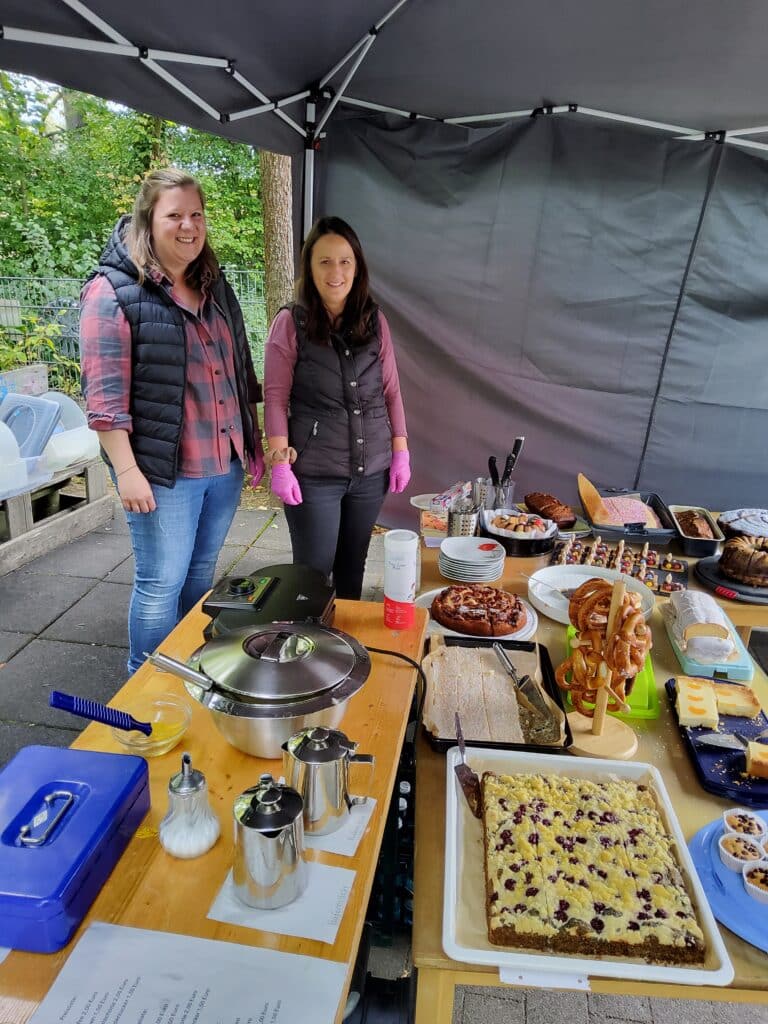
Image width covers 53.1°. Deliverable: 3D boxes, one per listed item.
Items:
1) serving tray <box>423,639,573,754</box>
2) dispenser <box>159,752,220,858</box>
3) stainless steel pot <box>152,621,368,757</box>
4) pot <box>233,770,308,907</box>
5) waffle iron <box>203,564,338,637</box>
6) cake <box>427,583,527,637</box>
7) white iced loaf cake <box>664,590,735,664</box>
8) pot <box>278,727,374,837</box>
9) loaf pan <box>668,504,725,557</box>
[{"bbox_3d":[0.229,0.385,1.652,0.290,0.040,0.400,4,20,4],"label":"serving tray"},{"bbox_3d":[-0.249,0.364,0.979,0.074,0.137,0.074,-2,21,-12],"label":"dispenser"},{"bbox_3d":[-0.184,0.268,1.218,0.328,0.158,0.296,5,20,8],"label":"stainless steel pot"},{"bbox_3d":[-0.141,0.386,0.939,0.090,0.132,0.125,-2,21,-12],"label":"pot"},{"bbox_3d":[-0.217,0.195,1.487,0.242,0.108,0.238,5,20,8],"label":"waffle iron"},{"bbox_3d":[0.246,0.249,1.990,0.250,0.048,0.250,4,20,4],"label":"cake"},{"bbox_3d":[0.785,0.272,1.917,0.119,0.072,0.292,5,20,7],"label":"white iced loaf cake"},{"bbox_3d":[-0.074,0.353,1.037,0.125,0.130,0.090,5,20,8],"label":"pot"},{"bbox_3d":[0.987,0.063,2.448,0.120,0.074,0.298,6,20,9],"label":"loaf pan"}]

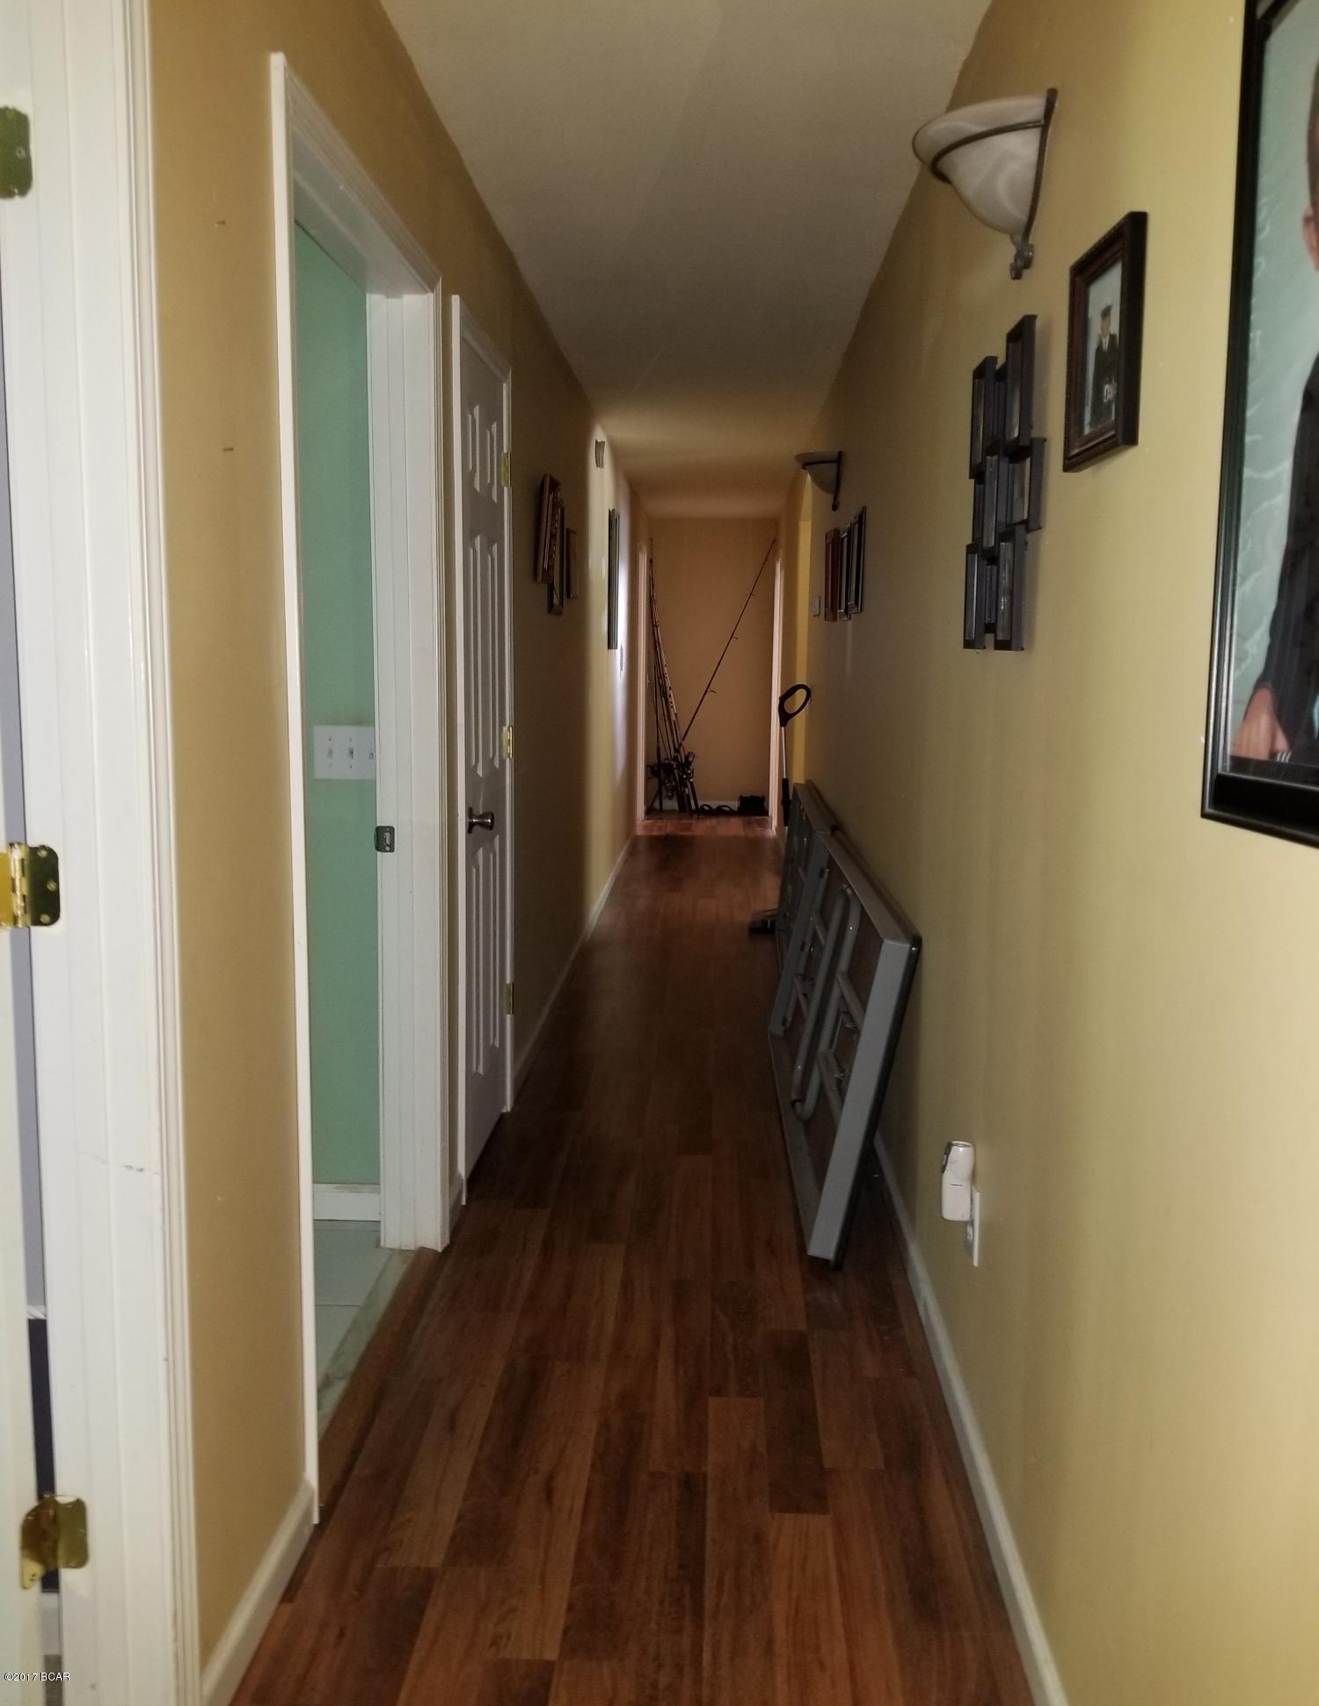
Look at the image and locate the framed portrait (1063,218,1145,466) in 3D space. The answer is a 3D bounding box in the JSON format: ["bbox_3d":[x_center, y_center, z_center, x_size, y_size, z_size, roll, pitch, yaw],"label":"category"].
[{"bbox_3d":[0.508,-0.573,1.513,0.021,0.243,0.223,1,8,2],"label":"framed portrait"}]

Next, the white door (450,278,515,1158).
[{"bbox_3d":[-0.468,-0.226,3.439,0.048,2.060,0.660,1,8,2],"label":"white door"}]

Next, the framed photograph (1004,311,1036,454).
[{"bbox_3d":[0.531,-0.686,1.956,0.017,0.178,0.122,1,8,2],"label":"framed photograph"}]

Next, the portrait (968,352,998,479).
[{"bbox_3d":[0.543,-0.725,2.219,0.017,0.182,0.123,1,8,2],"label":"portrait"}]

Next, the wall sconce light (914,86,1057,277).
[{"bbox_3d":[0.455,-0.944,1.924,0.178,0.215,0.310,1,8,2],"label":"wall sconce light"}]

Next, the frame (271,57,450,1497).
[{"bbox_3d":[-0.562,-0.082,2.381,0.147,2.100,0.985,1,8,2],"label":"frame"}]

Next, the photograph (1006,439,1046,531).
[{"bbox_3d":[0.524,-0.519,1.895,0.019,0.122,0.145,1,8,2],"label":"photograph"}]

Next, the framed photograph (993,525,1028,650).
[{"bbox_3d":[0.526,-0.393,1.983,0.017,0.177,0.128,1,8,2],"label":"framed photograph"}]

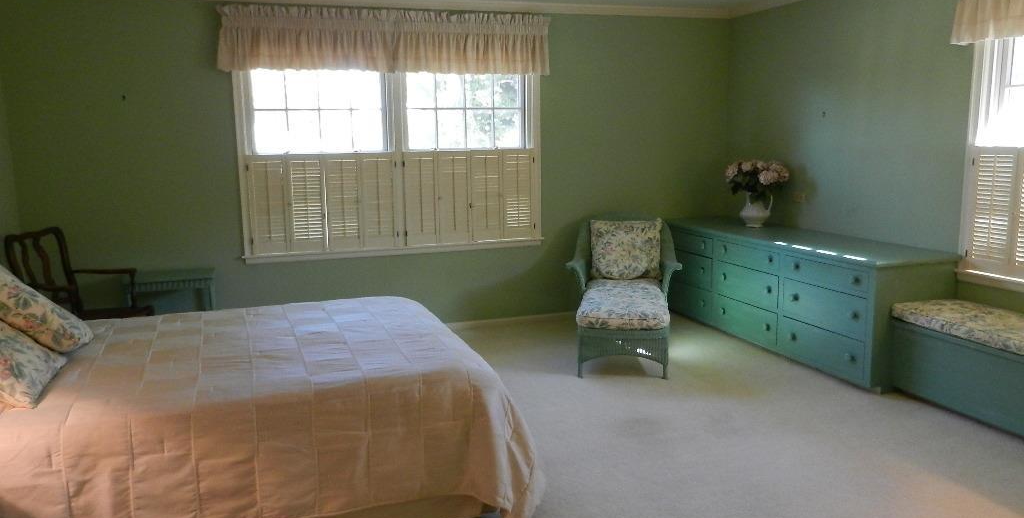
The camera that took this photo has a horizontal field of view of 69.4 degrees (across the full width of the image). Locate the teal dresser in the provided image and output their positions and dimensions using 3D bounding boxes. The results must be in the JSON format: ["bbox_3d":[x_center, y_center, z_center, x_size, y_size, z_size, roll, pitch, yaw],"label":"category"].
[{"bbox_3d":[1.938,0.196,5.287,0.650,0.723,2.252,-5,10,-19],"label":"teal dresser"}]

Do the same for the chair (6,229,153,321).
[{"bbox_3d":[-2.512,0.311,4.436,0.600,0.960,0.600,-1,9,2],"label":"chair"}]

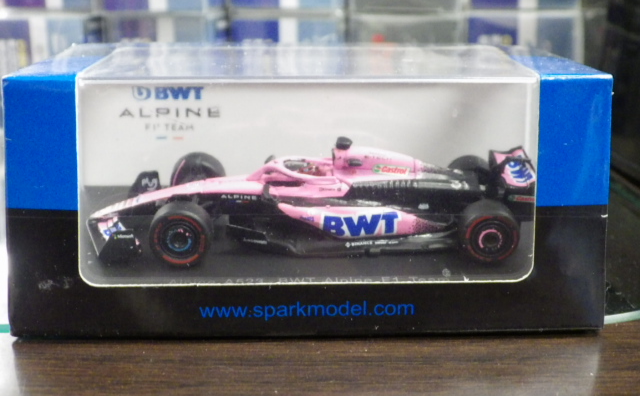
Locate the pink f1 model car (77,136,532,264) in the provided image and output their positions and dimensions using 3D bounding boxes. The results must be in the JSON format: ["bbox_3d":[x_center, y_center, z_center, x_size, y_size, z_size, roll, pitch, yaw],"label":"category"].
[{"bbox_3d":[-0.002,-0.002,0.181,0.087,0.018,0.031,0,21,-1],"label":"pink f1 model car"}]

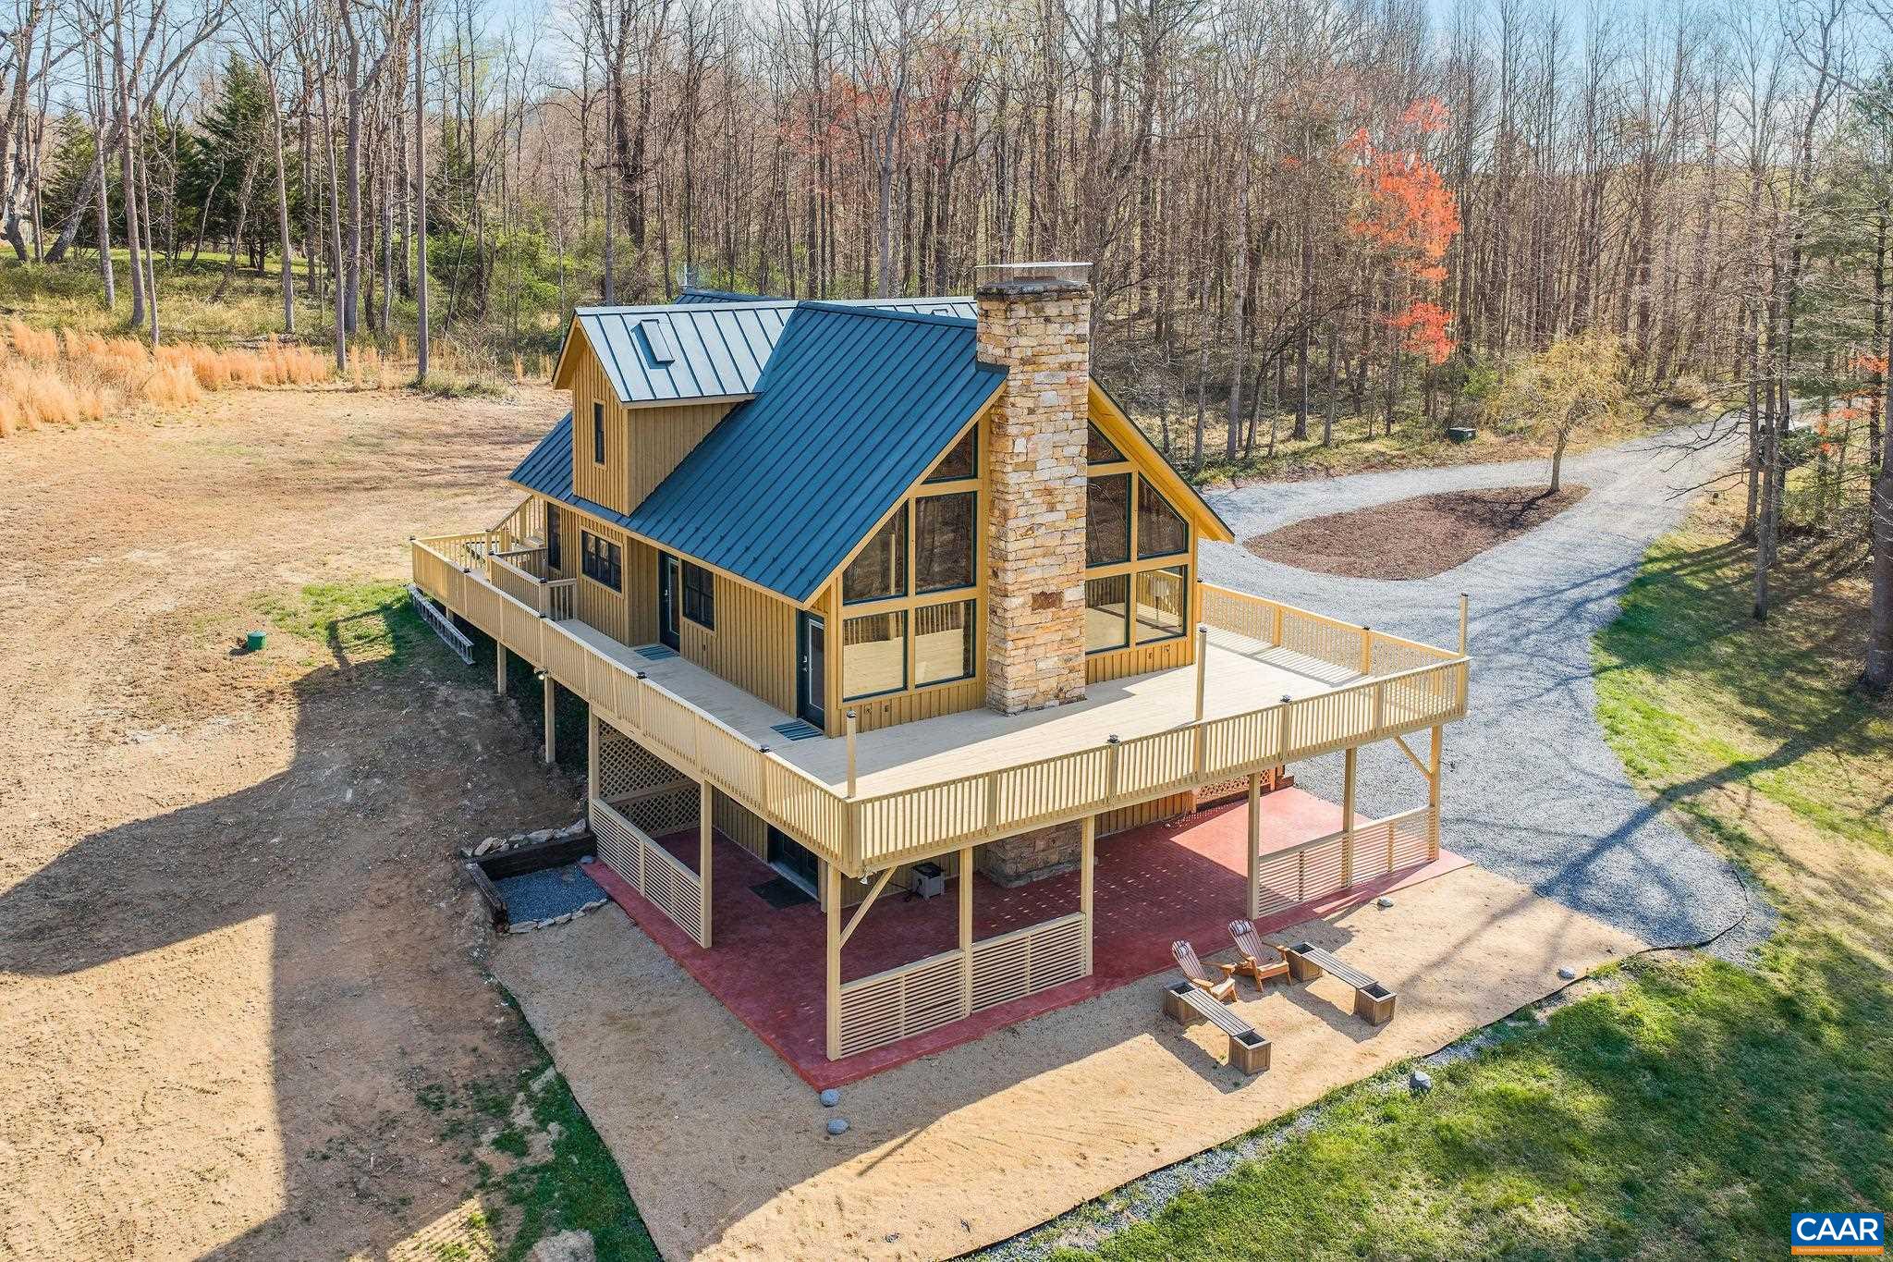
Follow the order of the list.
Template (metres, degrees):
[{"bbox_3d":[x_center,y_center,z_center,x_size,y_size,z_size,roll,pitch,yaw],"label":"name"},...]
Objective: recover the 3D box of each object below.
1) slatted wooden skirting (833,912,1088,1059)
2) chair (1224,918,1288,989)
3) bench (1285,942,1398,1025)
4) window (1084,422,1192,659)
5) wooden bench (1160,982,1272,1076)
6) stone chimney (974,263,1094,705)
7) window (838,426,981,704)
[{"bbox_3d":[0.351,5.580,23.304,4.750,1.120,0.120,-9,18,-33],"label":"slatted wooden skirting"},{"bbox_3d":[5.295,5.457,24.808,0.730,0.930,0.850,-6,16,-24],"label":"chair"},{"bbox_3d":[6.514,5.818,24.376,0.430,0.470,2.080,-8,17,-29],"label":"bench"},{"bbox_3d":[3.797,-1.942,29.189,3.000,4.750,0.140,-9,18,-33],"label":"window"},{"bbox_3d":[4.192,6.165,22.959,0.430,0.470,2.130,-7,16,-27],"label":"wooden bench"},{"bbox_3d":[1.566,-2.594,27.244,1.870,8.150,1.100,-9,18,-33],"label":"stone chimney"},{"bbox_3d":[-0.607,-1.250,26.249,3.000,4.800,0.140,-9,18,-33],"label":"window"}]

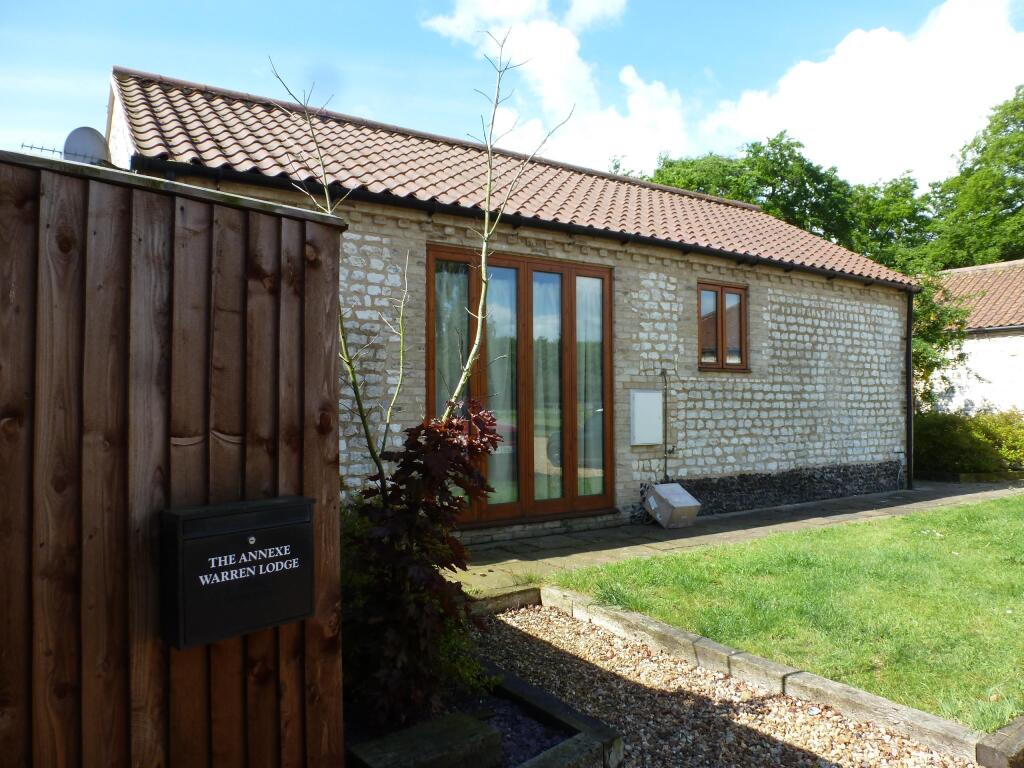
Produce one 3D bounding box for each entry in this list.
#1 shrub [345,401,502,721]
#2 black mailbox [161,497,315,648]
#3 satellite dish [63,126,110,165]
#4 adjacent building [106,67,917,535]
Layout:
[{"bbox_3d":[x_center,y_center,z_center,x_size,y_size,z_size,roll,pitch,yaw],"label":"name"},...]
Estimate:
[{"bbox_3d":[-0.410,0.790,3.150,0.680,1.380,0.620,0,-2,-11],"label":"shrub"},{"bbox_3d":[-0.722,0.487,1.885,0.115,0.322,0.370,-2,-3,43],"label":"black mailbox"},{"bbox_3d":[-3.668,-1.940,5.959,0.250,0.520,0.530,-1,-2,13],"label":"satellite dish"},{"bbox_3d":[0.173,-0.874,10.047,10.350,4.880,5.750,1,-2,-32],"label":"adjacent building"}]

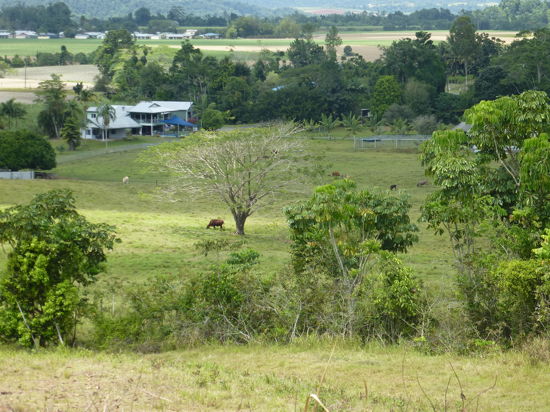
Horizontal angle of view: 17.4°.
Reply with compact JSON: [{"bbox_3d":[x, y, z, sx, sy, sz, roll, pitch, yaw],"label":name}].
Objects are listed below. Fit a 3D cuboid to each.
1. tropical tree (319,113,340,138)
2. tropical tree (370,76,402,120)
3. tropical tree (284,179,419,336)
[{"bbox_3d":[11.085,-16.373,365.000,4.400,5.200,4.200,0,7,0],"label":"tropical tree"},{"bbox_3d":[23.920,-22.955,385.000,6.900,9.800,6.500,0,7,0],"label":"tropical tree"},{"bbox_3d":[3.154,2.124,74.000,5.400,6.500,5.000,0,7,0],"label":"tropical tree"}]

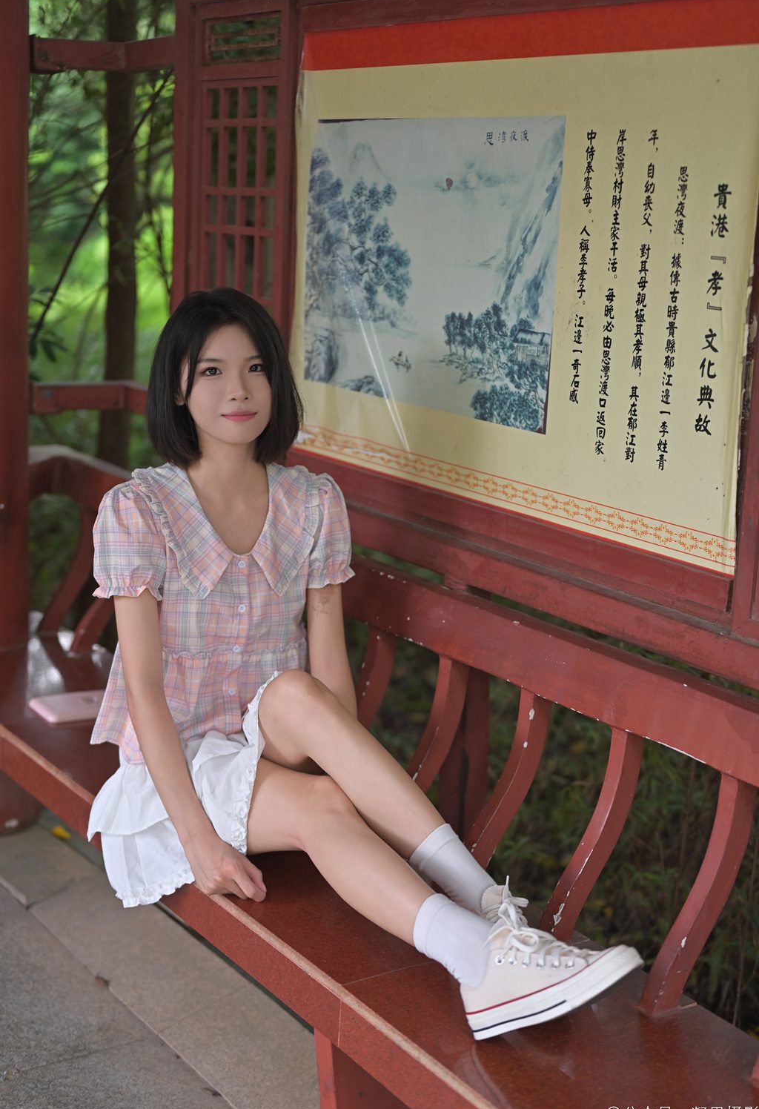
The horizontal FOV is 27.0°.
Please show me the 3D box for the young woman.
[{"bbox_3d":[-0.078,0.088,2.160,0.490,0.850,0.880,-5,15,-30],"label":"young woman"}]

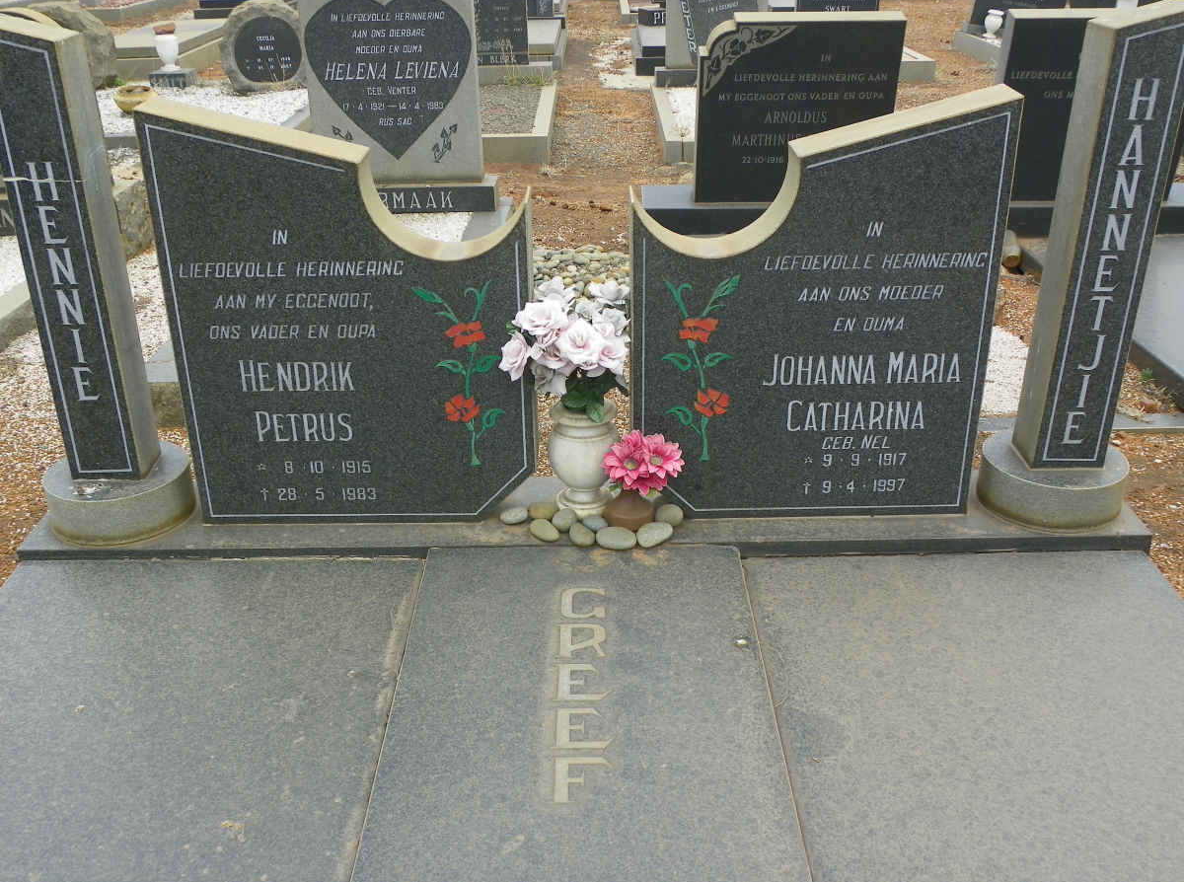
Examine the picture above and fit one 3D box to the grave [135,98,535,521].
[{"bbox_3d":[-0.416,-0.212,2.166,0.620,0.756,0.103,-1,26,0],"label":"grave"}]

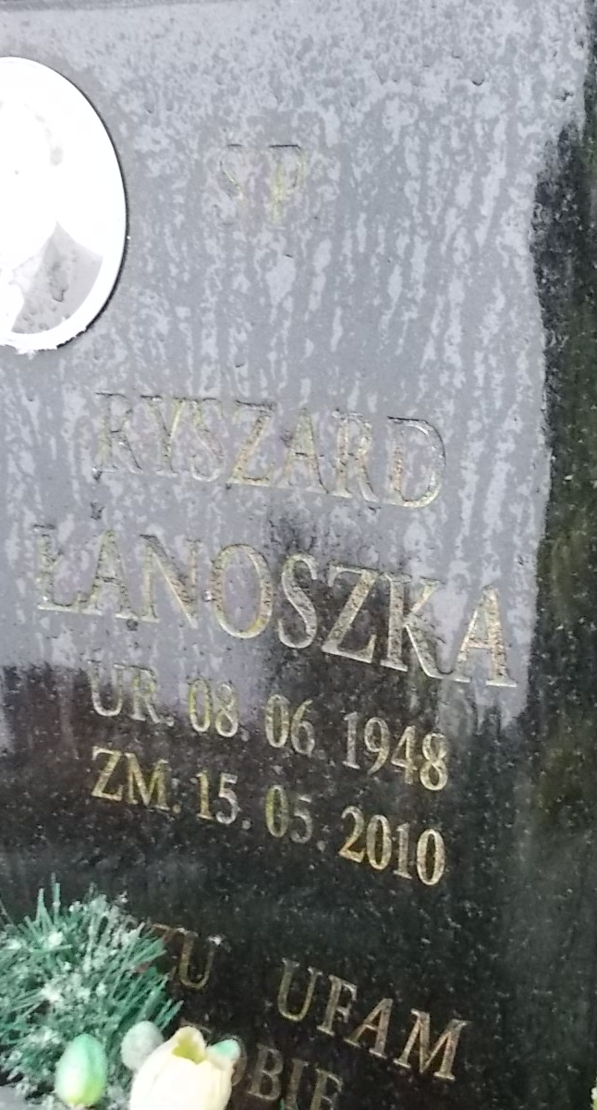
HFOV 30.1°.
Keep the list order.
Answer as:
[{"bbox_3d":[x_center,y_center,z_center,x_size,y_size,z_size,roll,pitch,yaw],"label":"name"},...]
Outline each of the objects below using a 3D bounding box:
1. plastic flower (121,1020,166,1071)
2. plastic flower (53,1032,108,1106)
[{"bbox_3d":[-0.077,0.248,0.560,0.024,0.030,0.024,1,21,0],"label":"plastic flower"},{"bbox_3d":[-0.106,0.250,0.540,0.026,0.036,0.026,1,21,0],"label":"plastic flower"}]

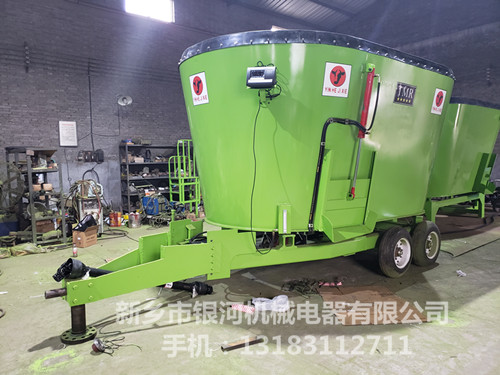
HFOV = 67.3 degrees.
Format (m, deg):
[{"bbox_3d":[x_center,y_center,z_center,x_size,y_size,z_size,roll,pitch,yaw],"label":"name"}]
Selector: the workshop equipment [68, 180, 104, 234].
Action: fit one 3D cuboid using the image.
[{"bbox_3d":[-3.516,0.449,8.068,0.580,1.150,0.660,-3,5,-24],"label":"workshop equipment"}]

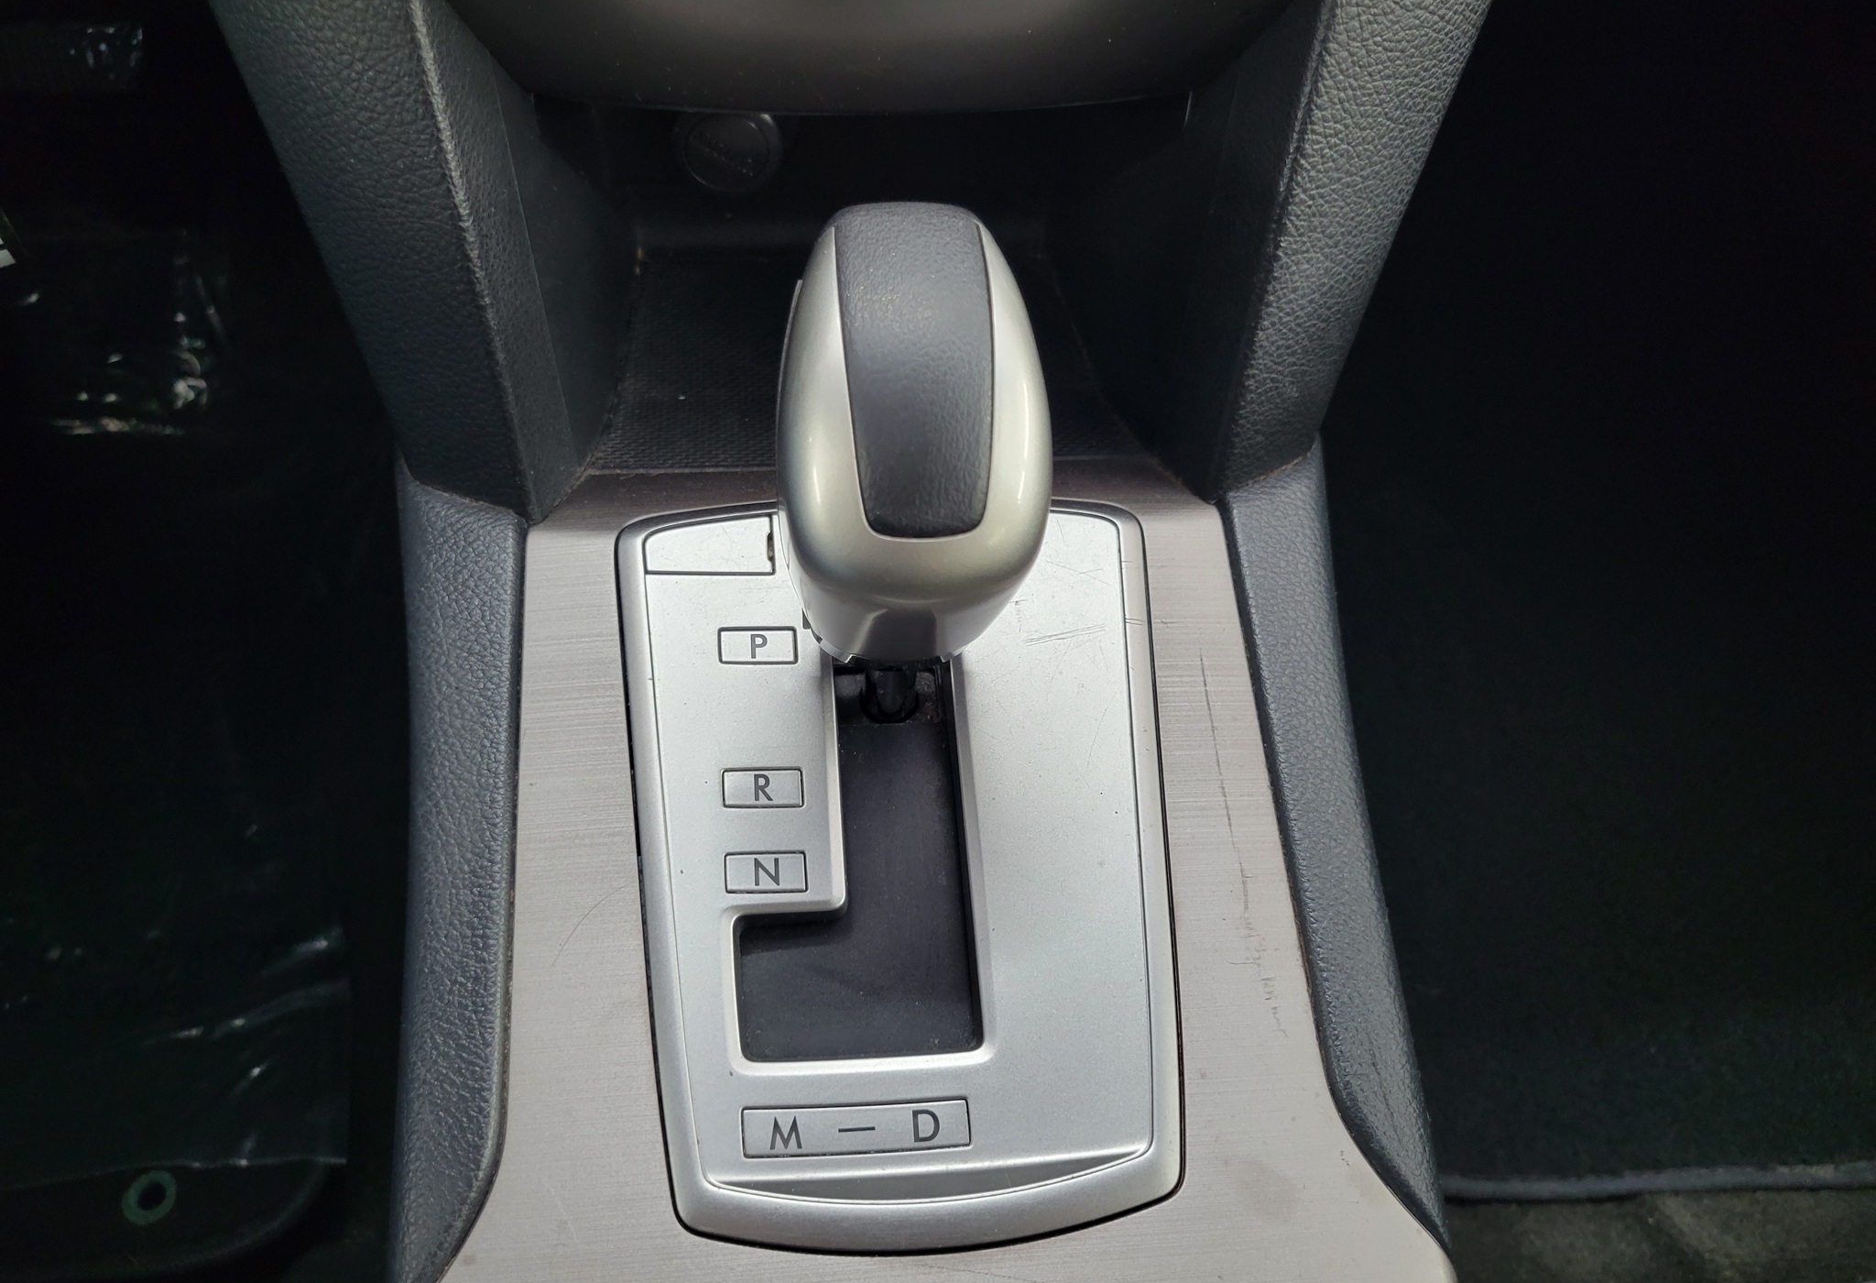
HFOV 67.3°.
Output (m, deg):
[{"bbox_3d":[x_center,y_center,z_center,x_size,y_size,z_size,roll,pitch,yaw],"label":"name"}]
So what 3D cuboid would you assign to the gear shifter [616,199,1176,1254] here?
[{"bbox_3d":[-0.012,0.023,0.286,0.134,0.111,0.195,-3,71,0],"label":"gear shifter"}]

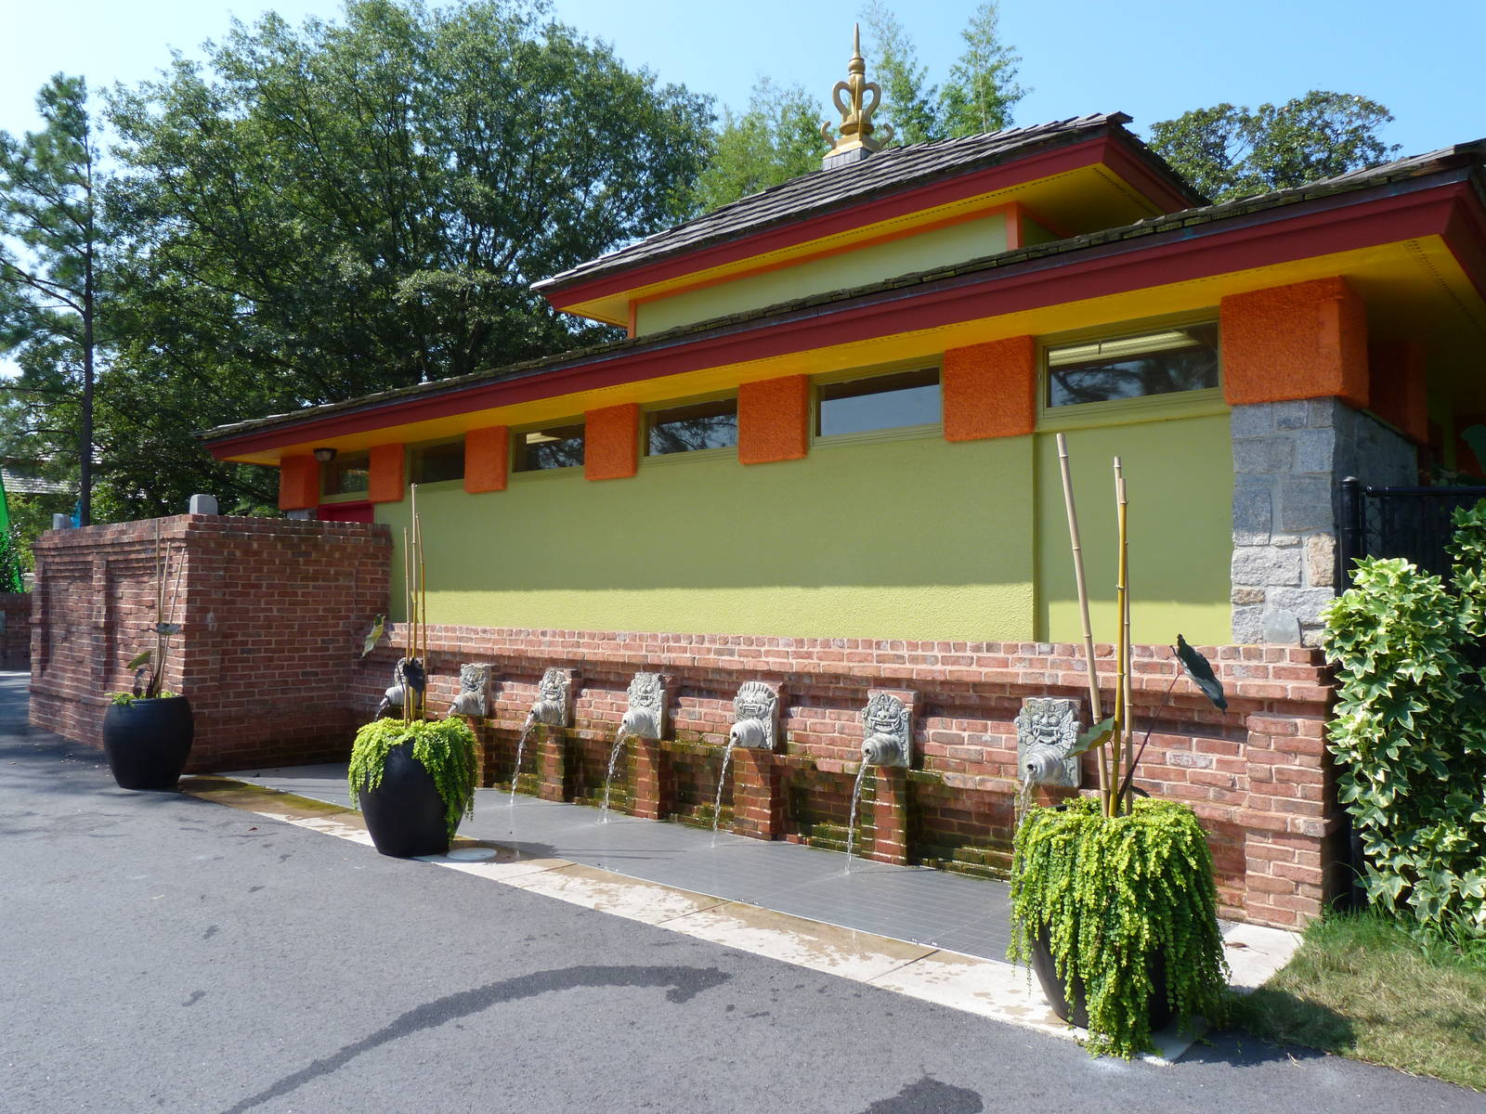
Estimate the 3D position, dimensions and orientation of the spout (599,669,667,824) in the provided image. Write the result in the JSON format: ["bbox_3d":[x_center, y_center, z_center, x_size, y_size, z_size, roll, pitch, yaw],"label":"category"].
[{"bbox_3d":[-0.729,1.201,6.808,0.300,0.900,0.400,-2,-3,40],"label":"spout"}]

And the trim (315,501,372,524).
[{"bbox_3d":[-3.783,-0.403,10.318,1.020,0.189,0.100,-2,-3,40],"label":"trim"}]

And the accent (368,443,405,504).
[{"bbox_3d":[-3.287,-0.763,9.959,0.520,0.530,0.080,-2,-4,40],"label":"accent"}]

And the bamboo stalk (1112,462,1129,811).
[{"bbox_3d":[1.282,0.272,3.645,0.030,1.220,0.030,-1,-2,40],"label":"bamboo stalk"}]

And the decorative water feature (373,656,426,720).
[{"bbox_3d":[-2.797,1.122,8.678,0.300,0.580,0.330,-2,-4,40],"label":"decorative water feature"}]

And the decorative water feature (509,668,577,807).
[{"bbox_3d":[-1.416,1.244,7.471,0.300,0.907,0.390,-2,-4,40],"label":"decorative water feature"}]

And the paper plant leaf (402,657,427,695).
[{"bbox_3d":[-1.806,0.657,5.900,0.135,0.210,0.080,1,-3,-17],"label":"paper plant leaf"}]

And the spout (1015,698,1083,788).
[{"bbox_3d":[1.419,0.886,5.111,0.335,0.407,0.260,-2,-3,40],"label":"spout"}]

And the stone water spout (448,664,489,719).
[{"bbox_3d":[-2.097,1.008,8.045,0.305,0.400,0.270,-2,-3,40],"label":"stone water spout"}]

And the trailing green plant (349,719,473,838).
[{"bbox_3d":[-1.817,1.192,5.960,0.680,0.610,0.680,0,-3,0],"label":"trailing green plant"}]

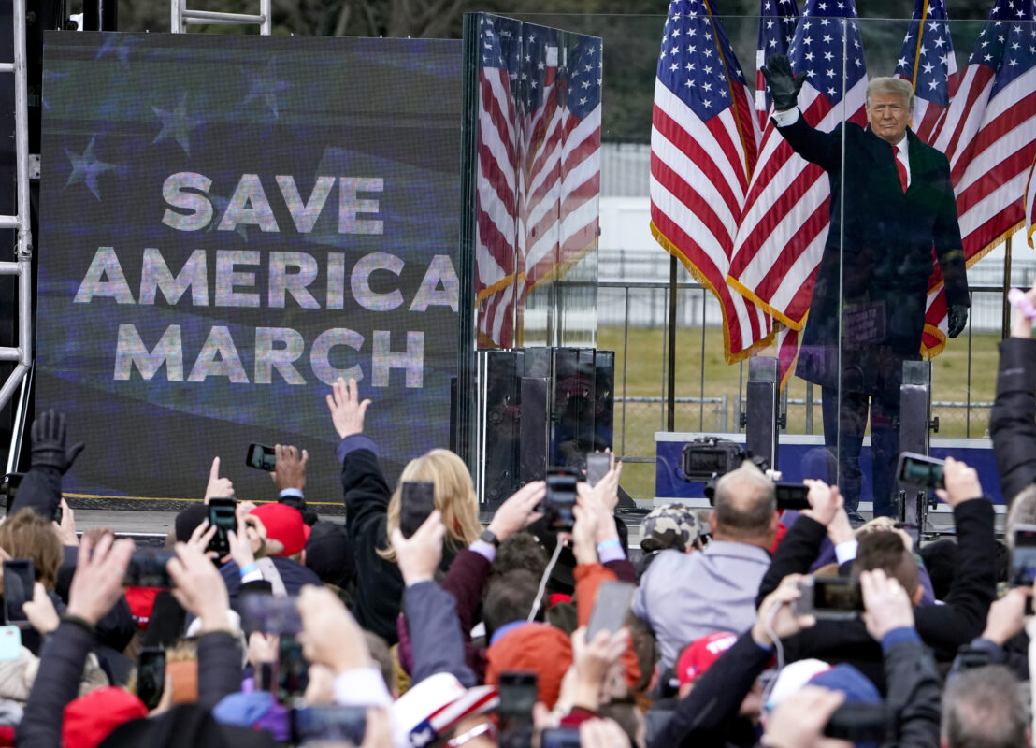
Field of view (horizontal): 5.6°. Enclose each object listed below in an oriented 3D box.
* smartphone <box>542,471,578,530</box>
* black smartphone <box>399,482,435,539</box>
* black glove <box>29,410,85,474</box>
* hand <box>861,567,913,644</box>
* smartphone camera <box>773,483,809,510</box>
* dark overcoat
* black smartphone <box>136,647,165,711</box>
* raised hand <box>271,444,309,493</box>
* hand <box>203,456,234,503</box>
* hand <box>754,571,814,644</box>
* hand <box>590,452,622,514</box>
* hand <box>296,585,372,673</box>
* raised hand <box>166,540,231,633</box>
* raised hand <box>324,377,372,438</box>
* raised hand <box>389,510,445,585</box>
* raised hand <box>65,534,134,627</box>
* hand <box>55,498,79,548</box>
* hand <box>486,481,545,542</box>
[{"bbox_3d":[0.117,0.333,27.700,0.078,0.157,0.012,0,2,0],"label":"smartphone"},{"bbox_3d":[-0.237,0.324,24.600,0.075,0.152,0.010,3,-4,0],"label":"black smartphone"},{"bbox_3d":[-1.393,0.205,31.800,0.165,0.190,0.060,1,1,6],"label":"black glove"},{"bbox_3d":[0.772,0.483,22.000,0.108,0.155,0.090,-10,-6,-16],"label":"hand"},{"bbox_3d":[0.805,0.356,30.500,0.152,0.075,0.010,1,1,0],"label":"smartphone camera"},{"bbox_3d":[1.520,-0.515,45.000,0.820,1.180,0.450,0,2,-3],"label":"dark overcoat"},{"bbox_3d":[-0.891,0.739,25.500,0.075,0.152,0.010,-3,-4,-5],"label":"black smartphone"},{"bbox_3d":[-0.692,0.285,32.000,0.105,0.155,0.080,0,2,-9],"label":"raised hand"},{"bbox_3d":[-0.896,0.320,31.500,0.092,0.150,0.075,0,2,0],"label":"hand"},{"bbox_3d":[0.559,0.496,22.200,0.095,0.155,0.095,-2,3,-41],"label":"hand"},{"bbox_3d":[0.260,0.315,31.000,0.090,0.190,0.075,-2,3,-37],"label":"hand"},{"bbox_3d":[-0.338,0.471,19.400,0.112,0.160,0.090,-20,-6,-16],"label":"hand"},{"bbox_3d":[-0.658,0.438,21.700,0.110,0.185,0.085,-1,2,-23],"label":"raised hand"},{"bbox_3d":[-0.495,0.102,30.700,0.130,0.180,0.060,0,2,0],"label":"raised hand"},{"bbox_3d":[-0.234,0.403,24.500,0.120,0.178,0.085,1,1,0],"label":"raised hand"},{"bbox_3d":[-0.862,0.425,21.700,0.120,0.185,0.085,16,-6,11],"label":"raised hand"},{"bbox_3d":[-1.330,0.439,31.000,0.060,0.160,0.075,2,3,41],"label":"hand"},{"bbox_3d":[0.001,0.344,26.300,0.090,0.180,0.080,37,-14,32],"label":"hand"}]

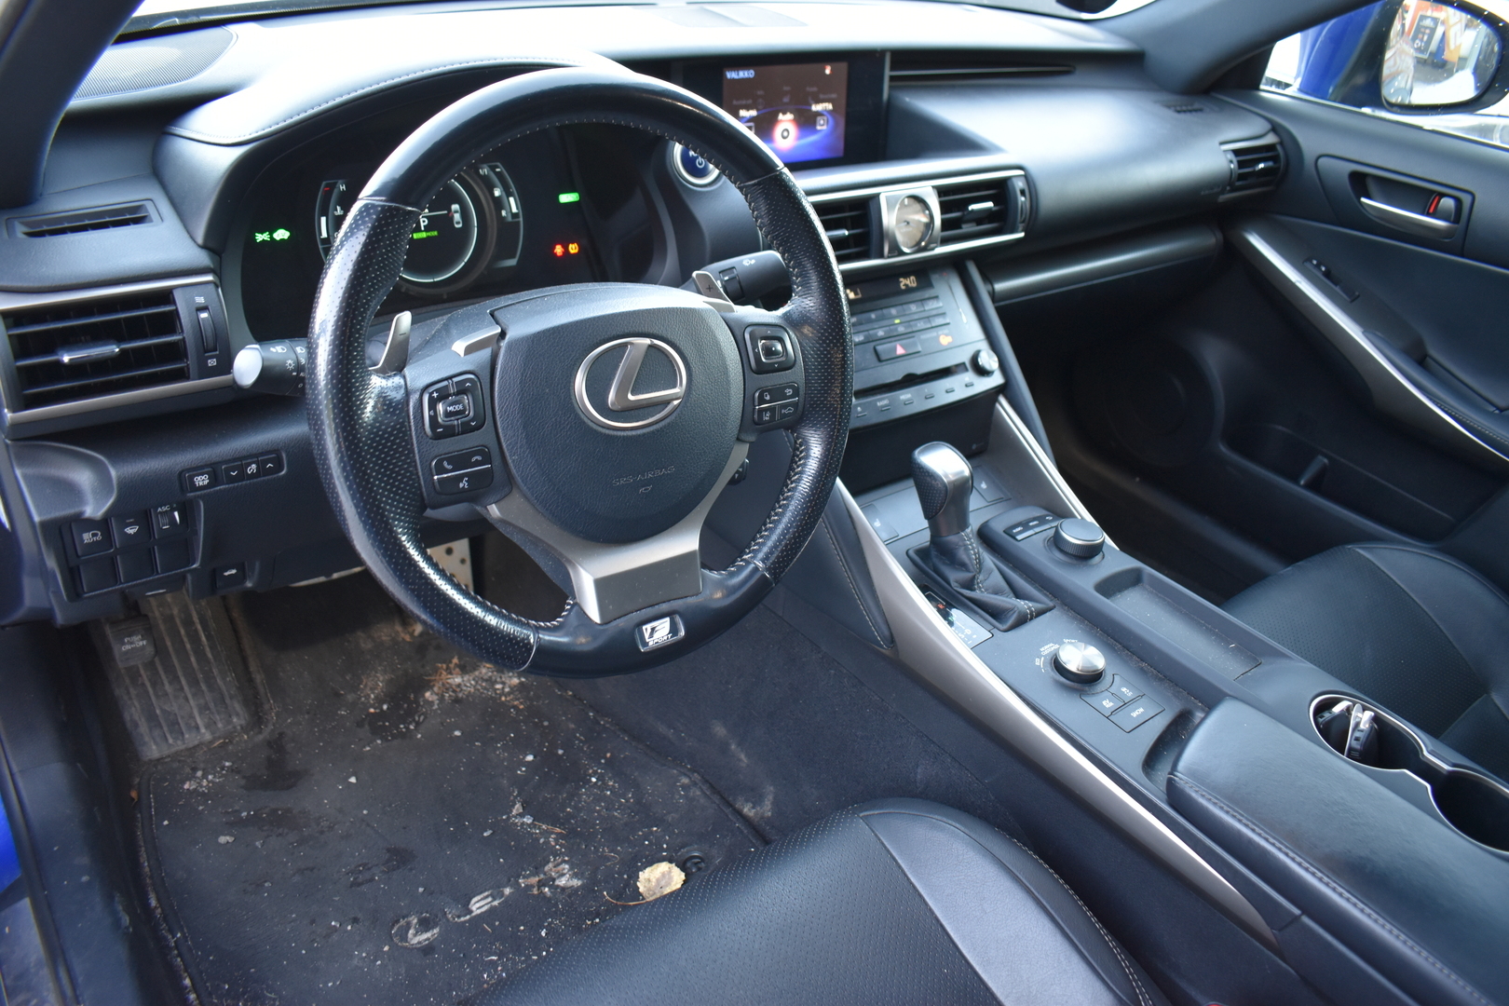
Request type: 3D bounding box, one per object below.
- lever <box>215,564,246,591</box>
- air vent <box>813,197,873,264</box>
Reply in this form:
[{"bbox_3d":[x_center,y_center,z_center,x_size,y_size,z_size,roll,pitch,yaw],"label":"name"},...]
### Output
[{"bbox_3d":[-0.380,0.050,0.818,0.021,0.022,0.013,-20,44,-35],"label":"lever"},{"bbox_3d":[0.065,-0.228,0.962,0.078,0.052,0.030,-17,21,-32],"label":"air vent"}]

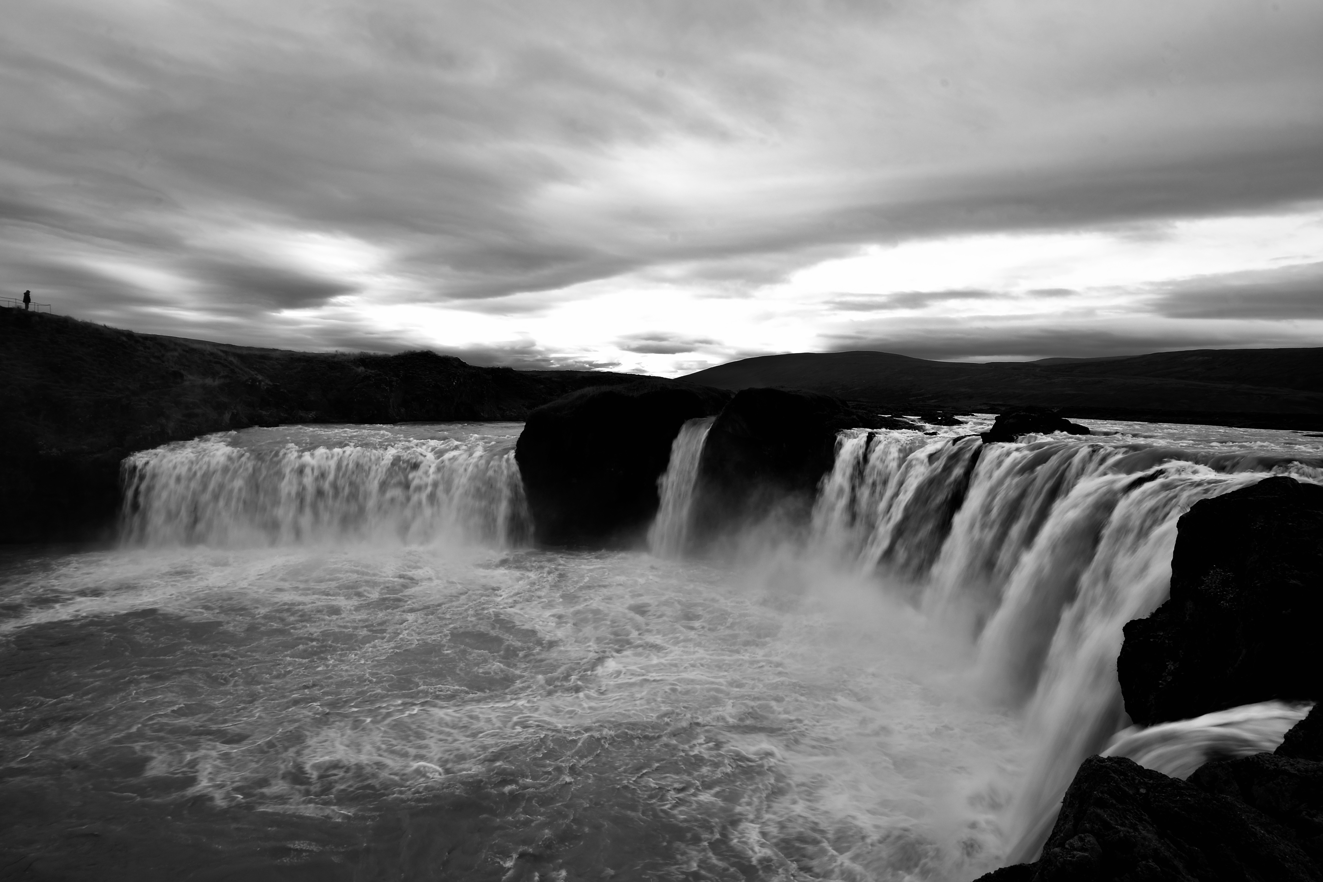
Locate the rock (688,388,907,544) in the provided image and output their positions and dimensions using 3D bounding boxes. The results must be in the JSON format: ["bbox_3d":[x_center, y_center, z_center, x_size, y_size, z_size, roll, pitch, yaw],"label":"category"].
[{"bbox_3d":[11.600,1.800,69.500,18.000,13.000,13.000,0,3,0],"label":"rock"}]

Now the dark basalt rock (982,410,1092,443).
[{"bbox_3d":[27.300,-1.100,56.500,7.800,2.500,5.000,0,3,0],"label":"dark basalt rock"}]

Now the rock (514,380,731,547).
[{"bbox_3d":[-3.000,1.400,70.500,18.500,14.000,13.500,0,3,0],"label":"rock"}]

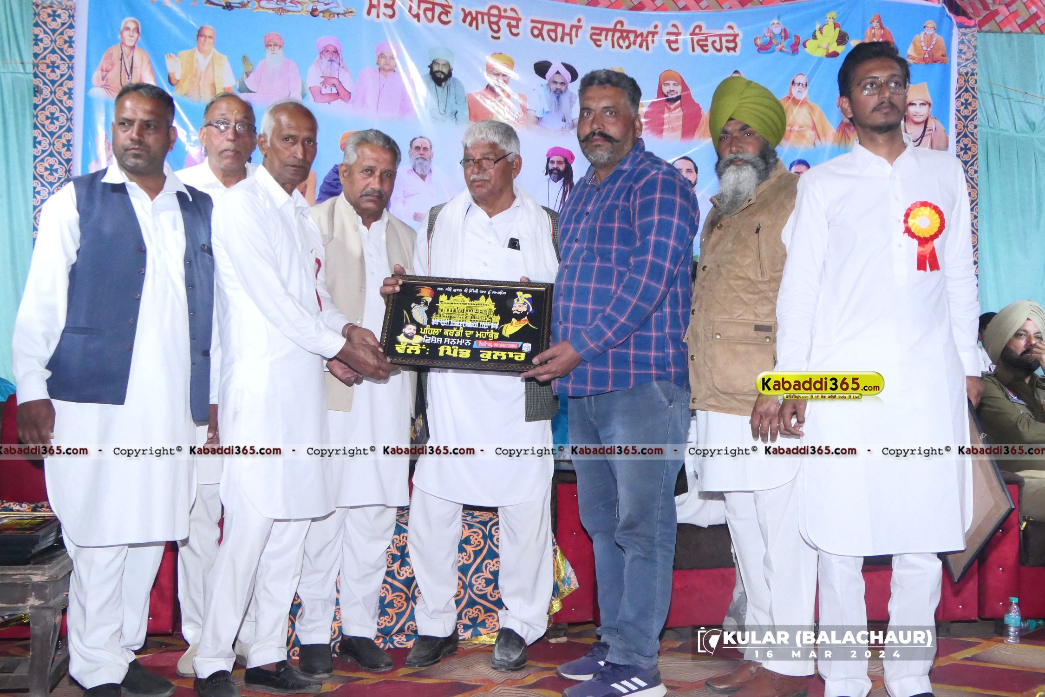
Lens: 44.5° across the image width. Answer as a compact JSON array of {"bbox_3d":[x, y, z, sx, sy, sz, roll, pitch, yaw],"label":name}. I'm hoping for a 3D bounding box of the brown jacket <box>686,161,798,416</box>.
[{"bbox_3d":[0.635,-0.174,3.670,0.320,0.740,0.470,0,0,-35],"label":"brown jacket"}]

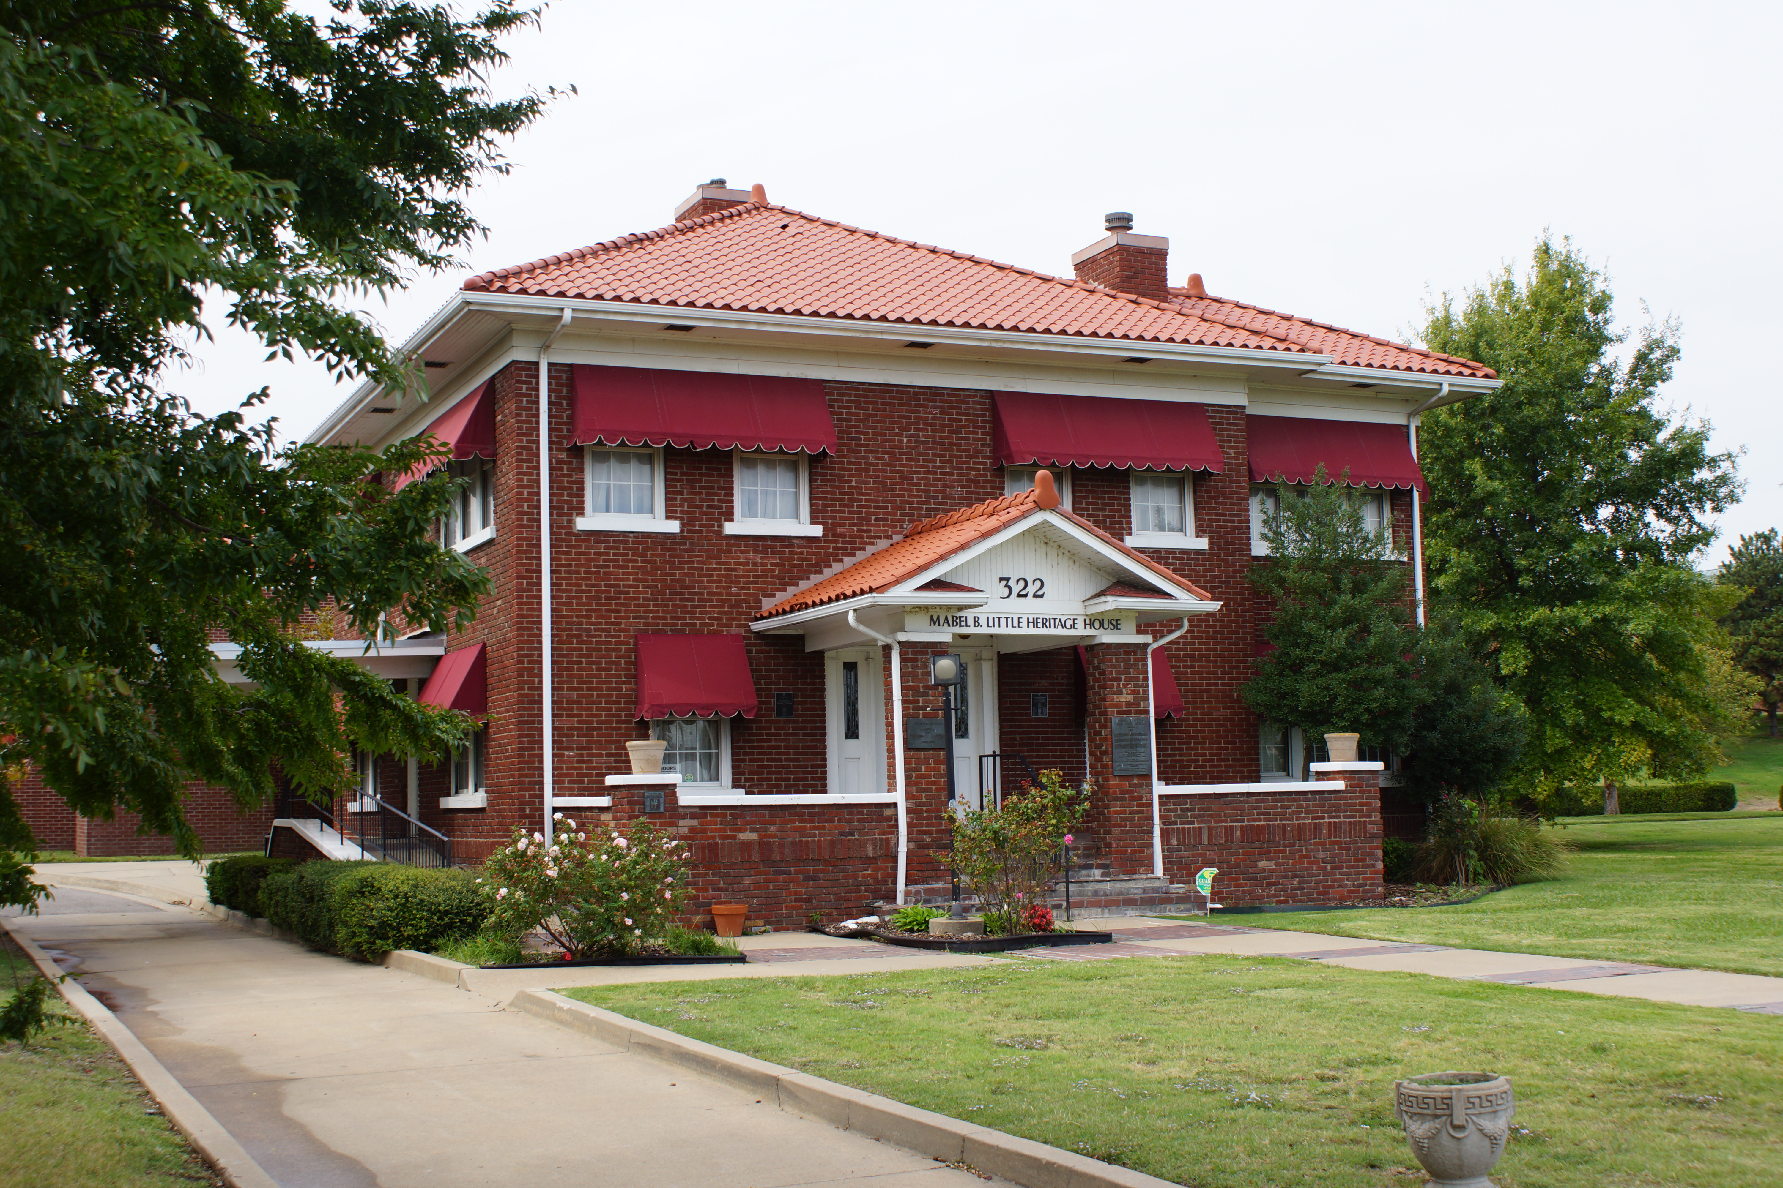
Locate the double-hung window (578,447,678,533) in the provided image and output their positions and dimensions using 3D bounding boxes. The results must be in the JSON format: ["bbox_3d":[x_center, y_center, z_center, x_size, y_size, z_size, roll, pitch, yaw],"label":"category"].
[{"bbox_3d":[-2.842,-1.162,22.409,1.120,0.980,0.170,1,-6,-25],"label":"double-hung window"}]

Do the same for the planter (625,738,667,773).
[{"bbox_3d":[-2.394,1.591,20.335,0.430,0.330,0.430,-2,-6,0],"label":"planter"}]

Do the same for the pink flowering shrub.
[{"bbox_3d":[-2.643,2.507,17.818,1.740,1.220,1.500,-2,-6,0],"label":"pink flowering shrub"}]

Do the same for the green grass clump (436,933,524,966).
[{"bbox_3d":[-3.350,2.893,16.931,0.640,0.230,0.500,1,-6,-25],"label":"green grass clump"}]

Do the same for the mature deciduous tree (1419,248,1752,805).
[{"bbox_3d":[17.445,-1.745,53.000,8.554,14.732,8.554,1,-6,-24],"label":"mature deciduous tree"}]

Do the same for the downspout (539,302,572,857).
[{"bbox_3d":[-3.444,0.123,21.579,0.120,6.090,1.020,1,-6,-25],"label":"downspout"}]

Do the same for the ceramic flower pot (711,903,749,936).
[{"bbox_3d":[-1.512,3.045,19.462,0.345,0.310,0.345,-1,-5,0],"label":"ceramic flower pot"}]

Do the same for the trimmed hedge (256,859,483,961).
[{"bbox_3d":[-5.427,3.149,21.496,1.170,0.790,6.000,1,-6,-25],"label":"trimmed hedge"}]

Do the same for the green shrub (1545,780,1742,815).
[{"bbox_3d":[19.021,5.268,52.916,5.900,0.730,1.000,1,-6,-25],"label":"green shrub"}]

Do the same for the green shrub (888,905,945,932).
[{"bbox_3d":[0.245,3.083,19.749,0.510,0.280,0.450,-2,-6,0],"label":"green shrub"}]

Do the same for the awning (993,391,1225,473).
[{"bbox_3d":[2.644,-1.904,24.850,2.980,0.950,0.450,1,-6,-25],"label":"awning"}]

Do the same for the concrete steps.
[{"bbox_3d":[1.533,3.111,21.098,3.560,0.440,0.700,1,-6,-25],"label":"concrete steps"}]

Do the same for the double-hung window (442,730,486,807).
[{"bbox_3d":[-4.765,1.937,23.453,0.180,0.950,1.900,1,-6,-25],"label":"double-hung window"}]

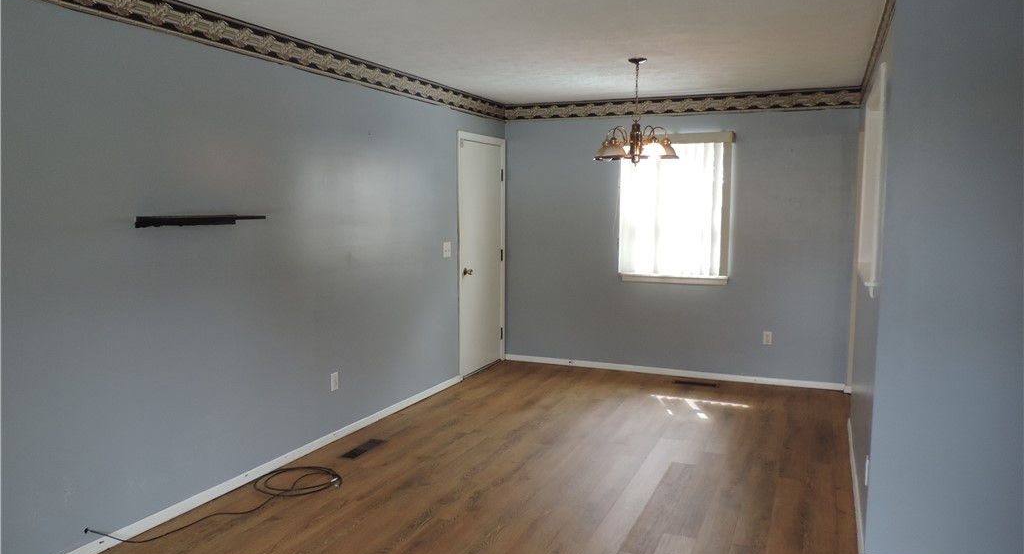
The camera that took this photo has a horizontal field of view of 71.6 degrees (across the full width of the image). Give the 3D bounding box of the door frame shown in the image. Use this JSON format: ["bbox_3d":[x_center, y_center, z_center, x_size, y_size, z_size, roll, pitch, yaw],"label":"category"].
[{"bbox_3d":[-0.263,-0.204,6.424,0.100,2.120,0.945,3,6,24],"label":"door frame"}]

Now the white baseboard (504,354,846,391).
[{"bbox_3d":[1.316,0.844,6.340,3.000,0.060,0.018,3,6,24],"label":"white baseboard"}]

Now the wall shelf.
[{"bbox_3d":[-1.475,-0.275,3.468,0.120,0.052,0.720,3,6,24],"label":"wall shelf"}]

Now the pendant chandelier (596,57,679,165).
[{"bbox_3d":[0.812,-1.066,4.638,0.590,0.680,0.590,3,6,24],"label":"pendant chandelier"}]

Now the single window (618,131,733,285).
[{"bbox_3d":[1.393,-0.588,6.132,0.945,1.295,0.100,3,6,24],"label":"single window"}]

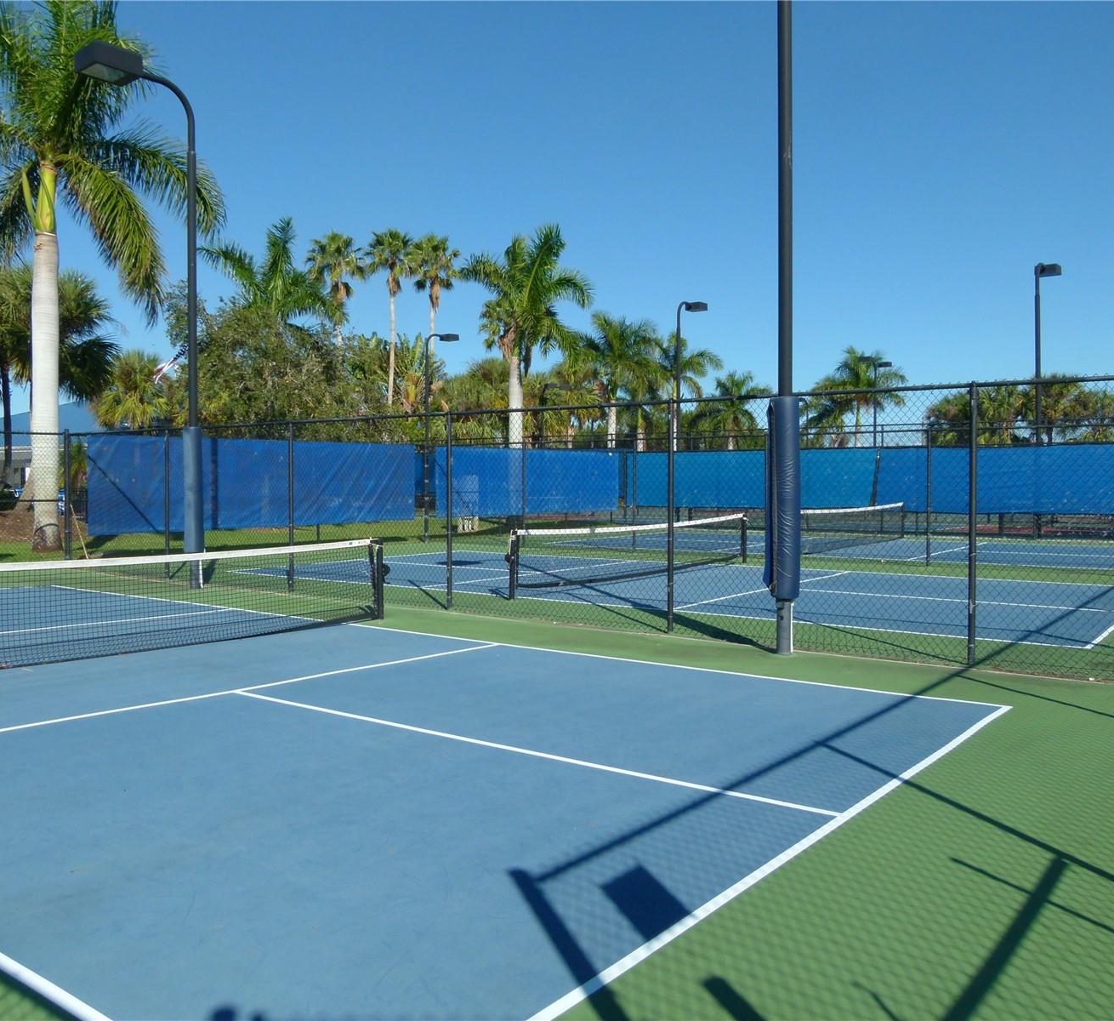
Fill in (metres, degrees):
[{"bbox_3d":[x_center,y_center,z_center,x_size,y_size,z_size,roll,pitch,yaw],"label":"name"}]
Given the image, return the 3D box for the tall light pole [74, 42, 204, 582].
[{"bbox_3d":[-5.786,-2.496,13.885,0.600,7.300,1.750,1,2,36],"label":"tall light pole"}]

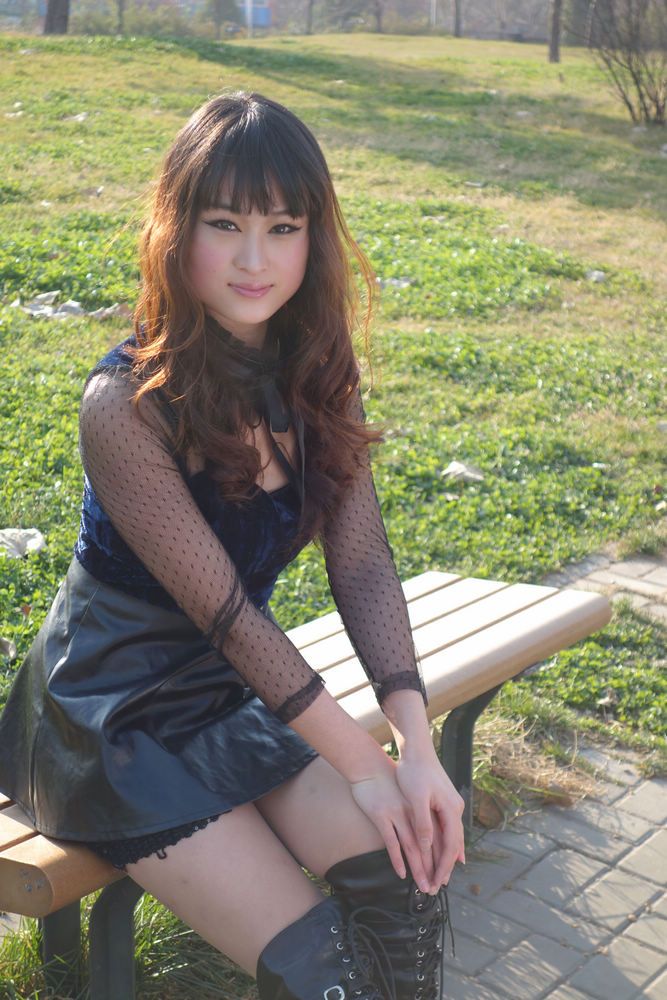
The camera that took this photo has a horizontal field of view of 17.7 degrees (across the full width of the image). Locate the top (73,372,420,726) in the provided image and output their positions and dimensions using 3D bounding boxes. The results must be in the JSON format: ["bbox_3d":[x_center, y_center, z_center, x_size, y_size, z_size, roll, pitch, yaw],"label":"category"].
[{"bbox_3d":[-0.029,0.043,2.335,0.420,0.360,0.360,-11,16,-41],"label":"top"}]

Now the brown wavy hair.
[{"bbox_3d":[-0.086,-0.207,2.380,0.255,0.460,0.260,-3,13,-12],"label":"brown wavy hair"}]

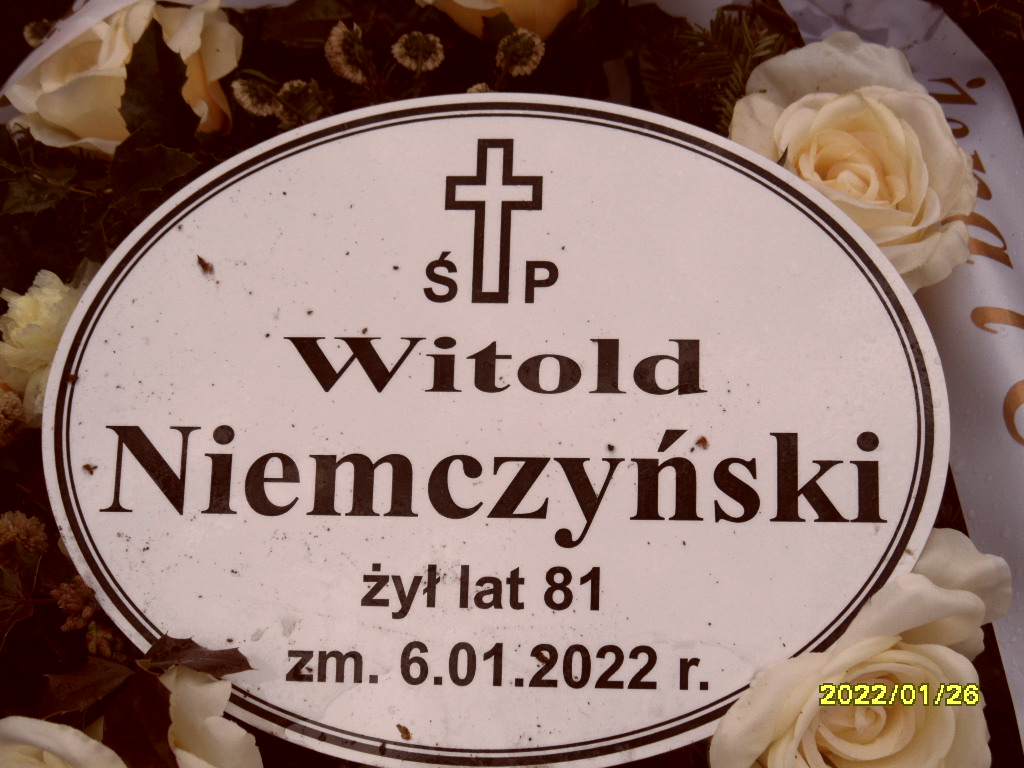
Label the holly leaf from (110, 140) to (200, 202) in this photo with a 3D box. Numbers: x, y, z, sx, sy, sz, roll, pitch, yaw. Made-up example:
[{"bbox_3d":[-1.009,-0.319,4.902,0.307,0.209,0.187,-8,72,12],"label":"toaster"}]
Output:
[{"bbox_3d":[-0.127,-0.076,0.632,0.033,0.008,0.020,-15,73,-5],"label":"holly leaf"}]

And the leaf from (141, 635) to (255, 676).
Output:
[{"bbox_3d":[-0.100,0.087,0.566,0.037,0.010,0.019,4,60,2],"label":"leaf"}]

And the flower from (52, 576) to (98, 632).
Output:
[{"bbox_3d":[-0.143,0.072,0.583,0.017,0.015,0.017,5,66,-10],"label":"flower"}]

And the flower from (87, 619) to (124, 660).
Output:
[{"bbox_3d":[-0.133,0.084,0.580,0.013,0.013,0.013,-2,18,-5],"label":"flower"}]

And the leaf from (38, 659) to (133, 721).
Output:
[{"bbox_3d":[-0.139,0.099,0.578,0.033,0.009,0.019,-25,73,-5],"label":"leaf"}]

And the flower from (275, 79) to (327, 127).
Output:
[{"bbox_3d":[-0.076,-0.101,0.640,0.019,0.013,0.019,0,90,-37],"label":"flower"}]

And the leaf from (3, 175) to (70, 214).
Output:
[{"bbox_3d":[-0.171,-0.068,0.637,0.027,0.008,0.016,-17,67,-8],"label":"leaf"}]

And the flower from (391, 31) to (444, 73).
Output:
[{"bbox_3d":[-0.034,-0.121,0.645,0.019,0.019,0.013,0,37,0],"label":"flower"}]

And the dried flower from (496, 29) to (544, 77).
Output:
[{"bbox_3d":[0.003,-0.120,0.645,0.018,0.018,0.013,4,18,11],"label":"dried flower"}]

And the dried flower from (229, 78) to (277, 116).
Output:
[{"bbox_3d":[-0.093,-0.103,0.640,0.019,0.012,0.019,19,44,-19],"label":"dried flower"}]

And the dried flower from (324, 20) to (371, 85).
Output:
[{"bbox_3d":[-0.060,-0.120,0.645,0.013,0.022,0.022,-14,83,31],"label":"dried flower"}]

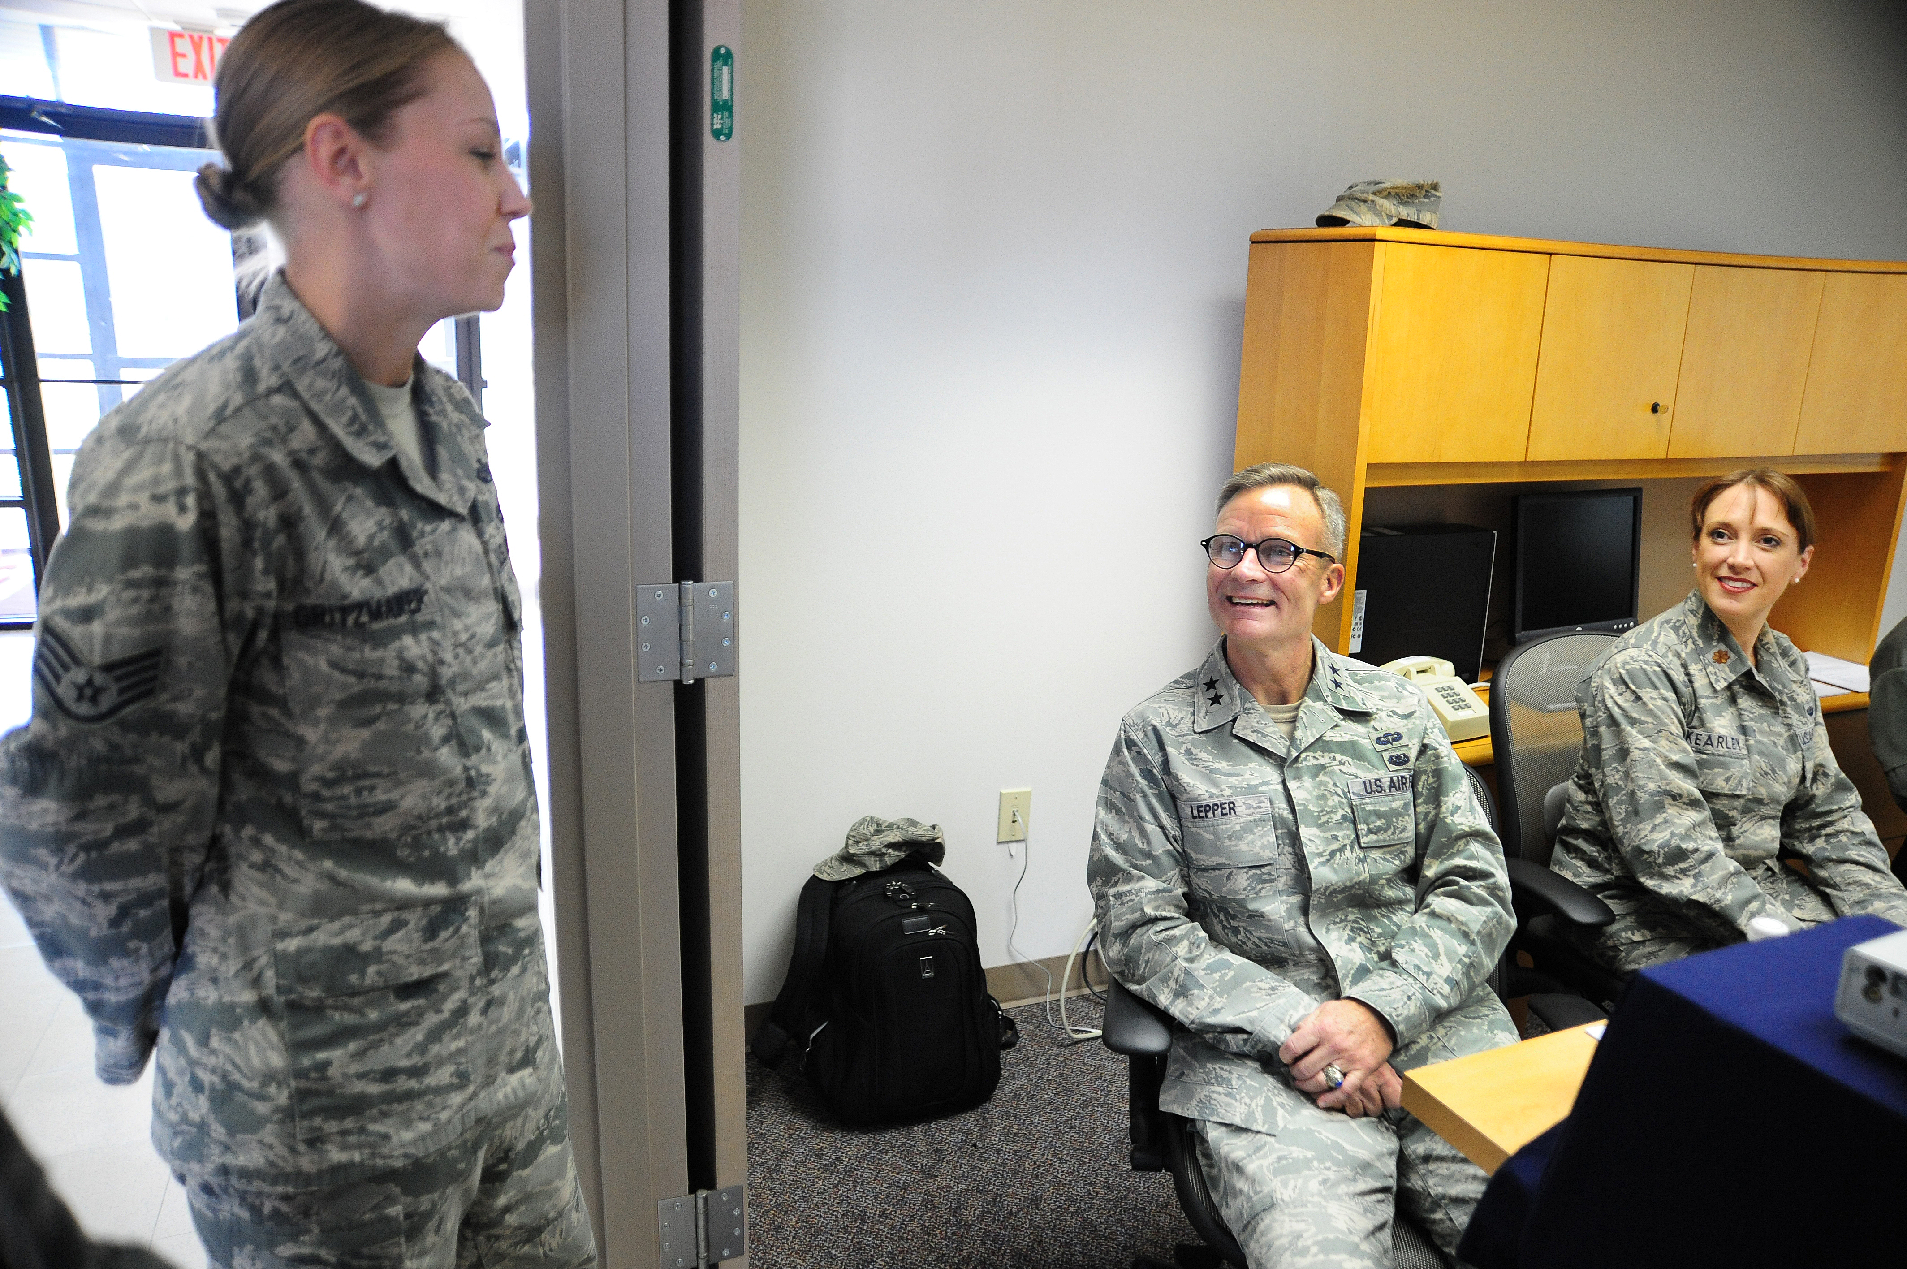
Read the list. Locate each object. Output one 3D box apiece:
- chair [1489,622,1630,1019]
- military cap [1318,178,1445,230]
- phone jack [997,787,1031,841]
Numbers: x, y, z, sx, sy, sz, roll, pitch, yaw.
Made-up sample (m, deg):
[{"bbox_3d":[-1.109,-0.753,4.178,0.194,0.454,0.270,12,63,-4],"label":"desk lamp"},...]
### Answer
[{"bbox_3d":[1.210,0.523,2.050,0.660,0.970,0.660,-8,16,-36],"label":"chair"},{"bbox_3d":[0.827,-0.812,2.431,0.235,0.100,0.170,-8,16,-37],"label":"military cap"},{"bbox_3d":[0.132,0.385,2.687,0.071,0.115,0.012,-3,13,-22],"label":"phone jack"}]

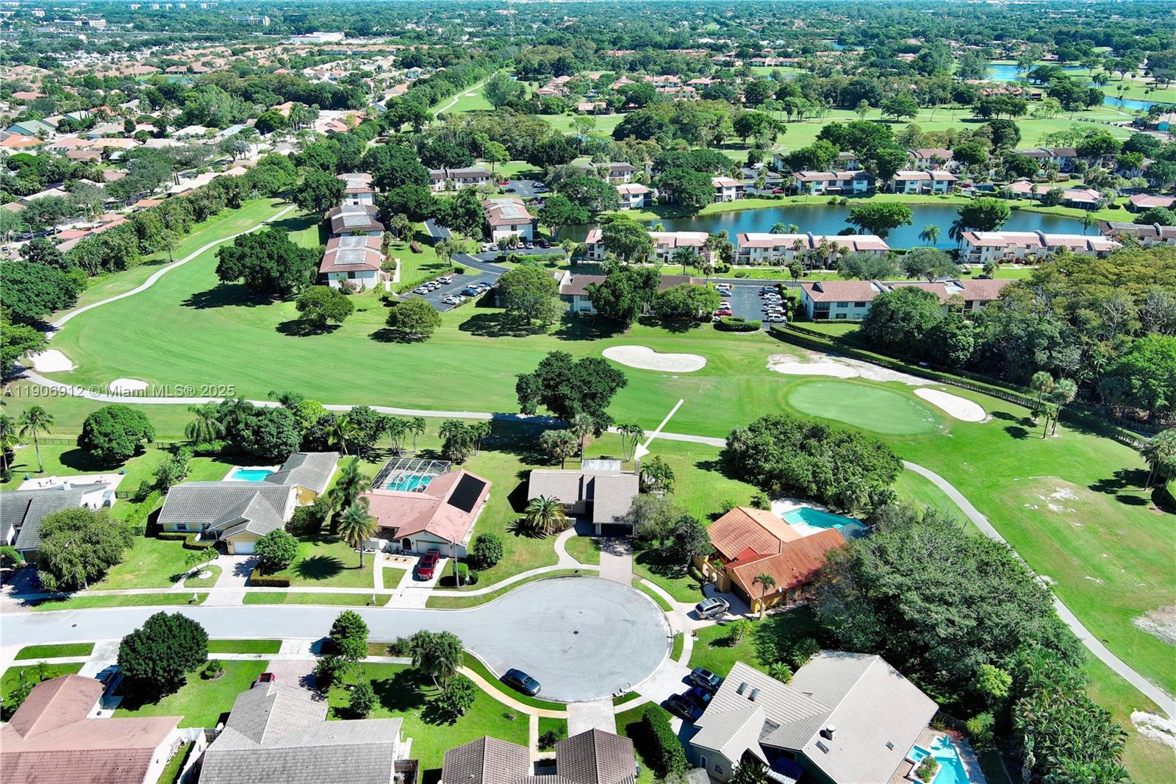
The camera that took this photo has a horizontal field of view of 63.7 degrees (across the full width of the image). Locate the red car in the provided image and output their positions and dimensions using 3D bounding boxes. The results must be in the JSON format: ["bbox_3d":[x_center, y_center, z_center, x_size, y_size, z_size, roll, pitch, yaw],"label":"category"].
[{"bbox_3d":[-23.314,25.356,139.463,2.000,1.900,5.800,2,23,4],"label":"red car"}]

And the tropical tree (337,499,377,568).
[{"bbox_3d":[-33.492,21.030,138.389,5.700,10.700,5.700,0,23,0],"label":"tropical tree"}]

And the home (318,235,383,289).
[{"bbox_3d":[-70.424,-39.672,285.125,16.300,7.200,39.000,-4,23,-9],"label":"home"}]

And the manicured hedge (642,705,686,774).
[{"bbox_3d":[8.550,39.201,105.998,2.300,2.350,9.200,-7,26,-15],"label":"manicured hedge"}]

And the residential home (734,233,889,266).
[{"bbox_3d":[69.988,-45.495,298.646,45.500,7.300,16.800,1,23,3],"label":"residential home"}]

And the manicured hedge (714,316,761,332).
[{"bbox_3d":[36.900,-16.529,231.292,10.100,1.300,5.800,0,24,0],"label":"manicured hedge"}]

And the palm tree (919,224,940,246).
[{"bbox_3d":[100.900,-45.302,280.649,6.100,7.900,6.000,0,25,0],"label":"palm tree"}]

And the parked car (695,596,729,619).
[{"bbox_3d":[17.079,29.524,130.010,4.800,1.650,1.850,-13,26,-27],"label":"parked car"}]

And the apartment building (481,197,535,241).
[{"bbox_3d":[-28.247,-61.822,336.916,15.000,7.300,37.500,-4,23,-9],"label":"apartment building"}]

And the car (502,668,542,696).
[{"bbox_3d":[-8.152,35.530,116.214,4.700,1.430,1.820,16,28,33],"label":"car"}]

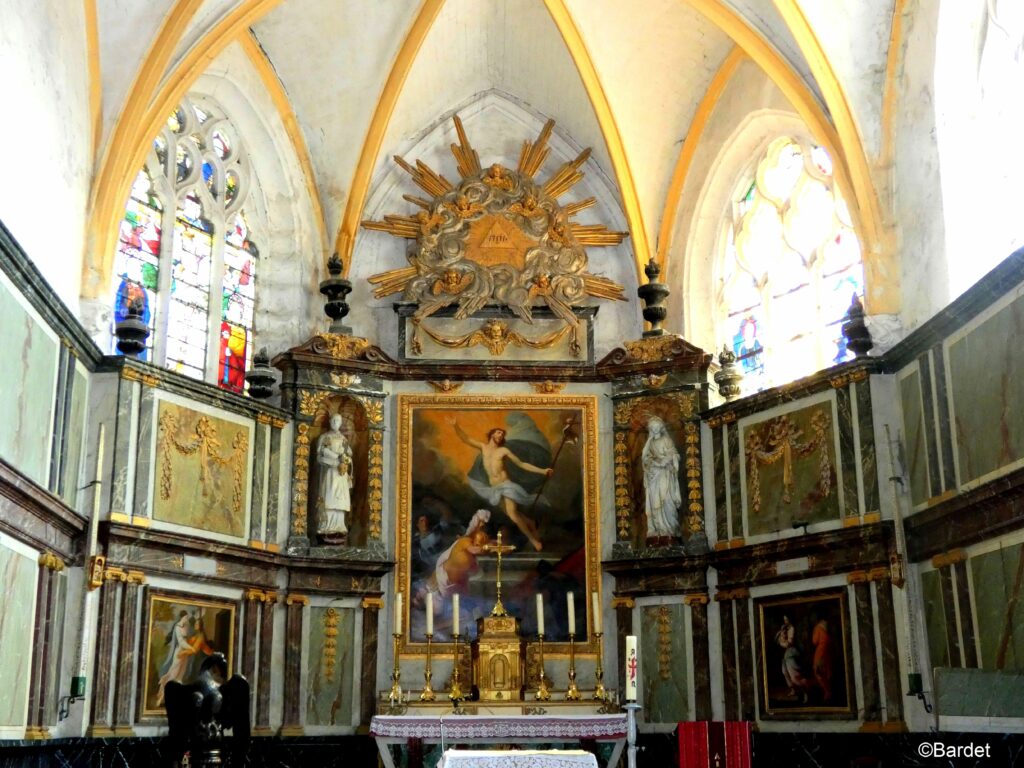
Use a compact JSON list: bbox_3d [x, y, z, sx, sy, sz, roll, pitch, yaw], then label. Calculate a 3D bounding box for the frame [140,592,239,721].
[{"bbox_3d":[-2.942,2.510,11.648,0.080,1.055,1.017,-10,-18,31],"label":"frame"}]

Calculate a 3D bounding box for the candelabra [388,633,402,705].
[{"bbox_3d":[-1.160,2.840,12.759,0.140,0.660,0.140,0,-16,0],"label":"candelabra"}]

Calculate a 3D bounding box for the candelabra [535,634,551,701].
[{"bbox_3d":[0.313,2.843,12.758,0.140,0.660,0.140,0,-16,0],"label":"candelabra"}]

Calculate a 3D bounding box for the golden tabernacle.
[{"bbox_3d":[-0.139,2.860,13.267,0.538,0.843,0.399,1,-15,-4],"label":"golden tabernacle"}]

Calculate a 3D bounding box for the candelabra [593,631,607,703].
[{"bbox_3d":[0.887,2.838,12.759,0.140,0.660,0.140,0,-16,0],"label":"candelabra"}]

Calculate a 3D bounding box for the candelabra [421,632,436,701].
[{"bbox_3d":[-0.866,2.931,13.189,0.158,0.675,0.158,1,-15,-4],"label":"candelabra"}]

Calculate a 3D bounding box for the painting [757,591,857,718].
[{"bbox_3d":[2.707,2.531,11.828,0.080,1.102,1.089,10,-18,-31],"label":"painting"}]

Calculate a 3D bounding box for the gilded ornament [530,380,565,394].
[{"bbox_3d":[0.388,0.039,13.955,0.370,0.145,0.110,0,-16,0],"label":"gilded ornament"}]

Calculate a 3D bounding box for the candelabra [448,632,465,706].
[{"bbox_3d":[-0.579,2.936,13.211,0.158,0.676,0.158,1,-15,-4],"label":"candelabra"}]

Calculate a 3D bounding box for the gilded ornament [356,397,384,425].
[{"bbox_3d":[-1.580,0.299,14.307,0.280,0.280,0.067,7,-17,-26],"label":"gilded ornament"}]

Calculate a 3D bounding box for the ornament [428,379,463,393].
[{"bbox_3d":[-0.759,0.020,14.513,0.407,0.124,0.114,1,-15,-4],"label":"ornament"}]

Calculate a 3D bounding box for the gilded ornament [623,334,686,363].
[{"bbox_3d":[1.555,-0.386,13.905,0.680,0.230,0.180,-9,-18,28],"label":"gilded ornament"}]

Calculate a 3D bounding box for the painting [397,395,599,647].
[{"bbox_3d":[-0.142,1.469,13.551,2.103,2.778,0.120,0,-16,0],"label":"painting"}]

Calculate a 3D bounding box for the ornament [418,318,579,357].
[{"bbox_3d":[-0.171,-0.509,14.095,1.823,0.402,0.150,0,-16,0],"label":"ornament"}]

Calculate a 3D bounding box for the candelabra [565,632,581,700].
[{"bbox_3d":[0.634,2.954,13.302,0.158,0.676,0.158,1,-15,-4],"label":"candelabra"}]

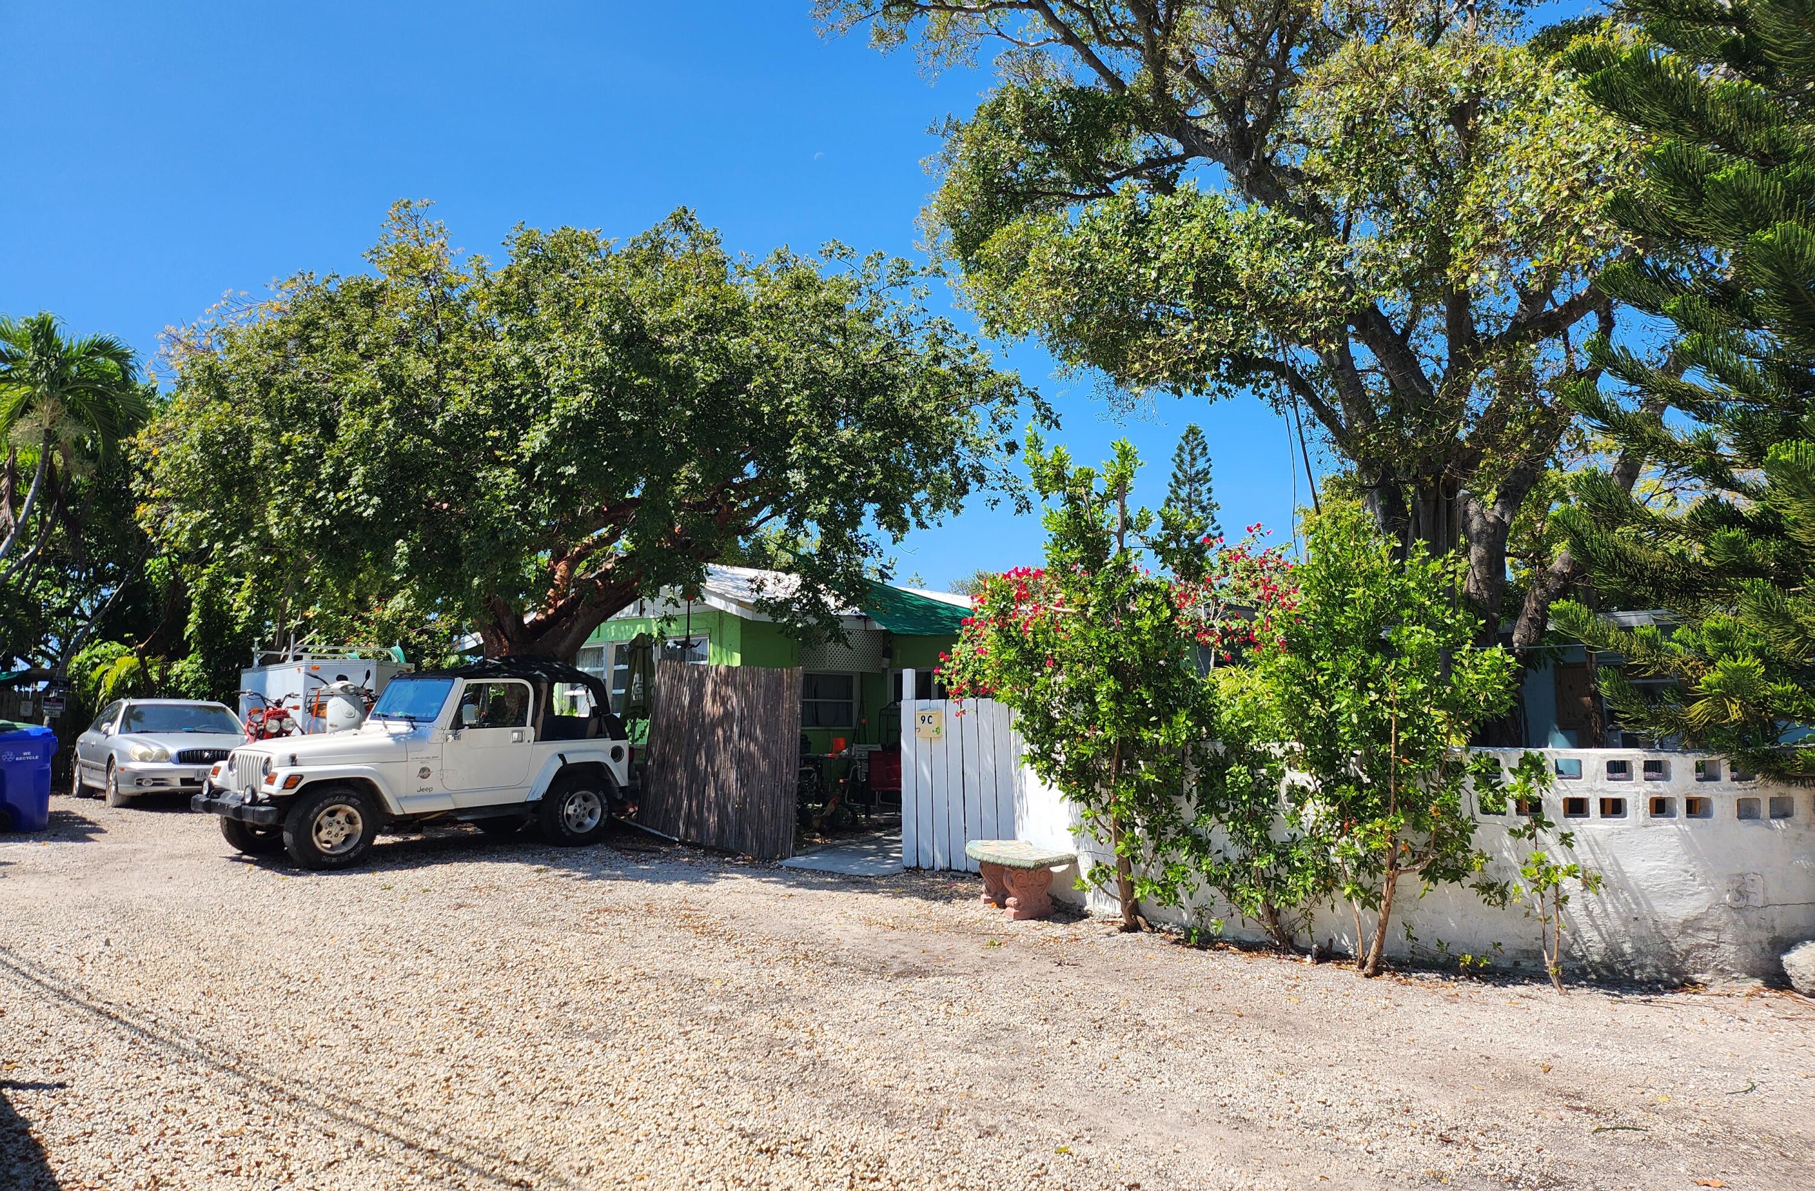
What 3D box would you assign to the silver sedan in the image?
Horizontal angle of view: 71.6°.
[{"bbox_3d":[-10.483,2.187,17.855,1.820,1.420,4.740,5,-6,-41],"label":"silver sedan"}]

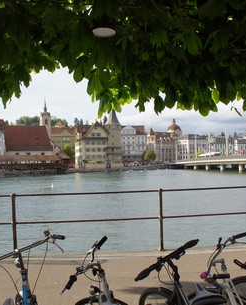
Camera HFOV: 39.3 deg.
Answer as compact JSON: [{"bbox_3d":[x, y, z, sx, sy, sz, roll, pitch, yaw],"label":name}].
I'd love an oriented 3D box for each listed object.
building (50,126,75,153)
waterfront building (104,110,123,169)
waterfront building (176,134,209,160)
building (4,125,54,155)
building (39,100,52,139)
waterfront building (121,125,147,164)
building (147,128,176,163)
[{"bbox_3d":[-33.520,-2.300,188.840,13.690,21.400,14.000,-1,-2,-18],"label":"building"},{"bbox_3d":[-4.190,-6.410,146.160,7.200,26.200,7.200,-1,-2,-18],"label":"waterfront building"},{"bbox_3d":[43.610,-2.360,232.400,24.310,19.200,15.000,-1,-2,-15],"label":"waterfront building"},{"bbox_3d":[-40.790,-2.050,148.500,19.050,19.200,15.500,-1,-2,-20],"label":"building"},{"bbox_3d":[-35.210,-8.850,156.670,5.000,32.900,5.000,-1,-2,-20],"label":"building"},{"bbox_3d":[4.210,-4.340,207.270,15.900,24.200,15.000,-1,-2,-20],"label":"waterfront building"},{"bbox_3d":[19.900,-3.970,214.500,19.600,22.900,16.000,-1,-2,-25],"label":"building"}]

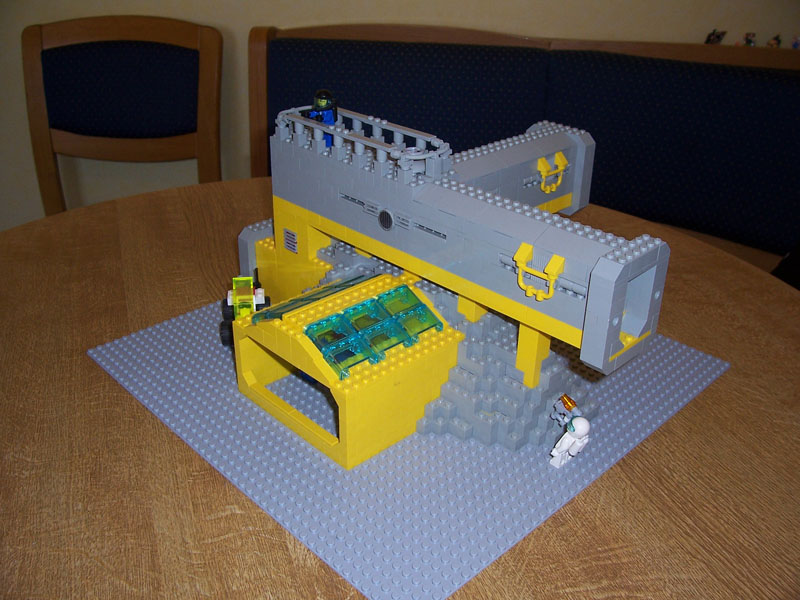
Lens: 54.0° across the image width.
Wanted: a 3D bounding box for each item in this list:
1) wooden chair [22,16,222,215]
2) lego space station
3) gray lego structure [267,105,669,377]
[{"bbox_3d":[-0.602,-0.083,1.550,0.450,0.875,0.520,4,28,6],"label":"wooden chair"},{"bbox_3d":[0.032,-0.043,0.625,0.322,0.187,0.385,-24,37,-38],"label":"lego space station"},{"bbox_3d":[0.086,-0.087,0.618,0.226,0.100,0.330,-24,37,-38],"label":"gray lego structure"}]

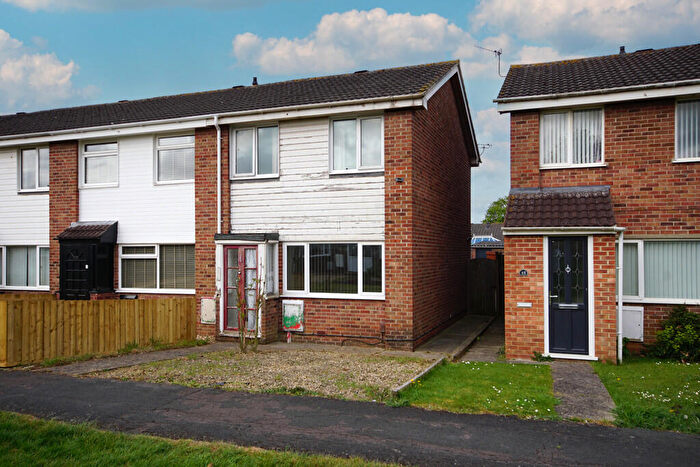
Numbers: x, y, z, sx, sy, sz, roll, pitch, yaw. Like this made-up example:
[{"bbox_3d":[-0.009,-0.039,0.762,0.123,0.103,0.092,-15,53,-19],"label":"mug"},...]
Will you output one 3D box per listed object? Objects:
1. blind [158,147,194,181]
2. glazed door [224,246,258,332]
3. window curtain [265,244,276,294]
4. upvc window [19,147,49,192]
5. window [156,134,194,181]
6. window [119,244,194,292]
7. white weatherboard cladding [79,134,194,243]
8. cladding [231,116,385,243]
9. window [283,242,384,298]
[{"bbox_3d":[-4.086,-1.666,12.406,1.100,0.840,0.050,0,-1,20],"label":"blind"},{"bbox_3d":[-2.251,1.142,10.840,0.814,1.820,0.080,0,-1,20],"label":"glazed door"},{"bbox_3d":[-1.697,0.753,10.980,0.080,1.000,0.420,0,-1,20],"label":"window curtain"},{"bbox_3d":[-8.282,-1.690,13.802,1.220,1.160,0.100,0,-1,20],"label":"upvc window"},{"bbox_3d":[-4.055,-1.746,12.288,1.200,1.150,0.100,0,-1,20],"label":"window"},{"bbox_3d":[-4.602,0.825,12.452,2.270,1.170,0.100,0,-1,20],"label":"window"},{"bbox_3d":[-5.159,-1.024,12.599,3.500,2.530,0.100,0,-1,20],"label":"white weatherboard cladding"},{"bbox_3d":[-0.981,-1.110,11.103,3.575,2.530,0.100,0,-1,20],"label":"cladding"},{"bbox_3d":[-0.379,0.762,10.930,2.270,1.160,0.100,0,-1,20],"label":"window"}]

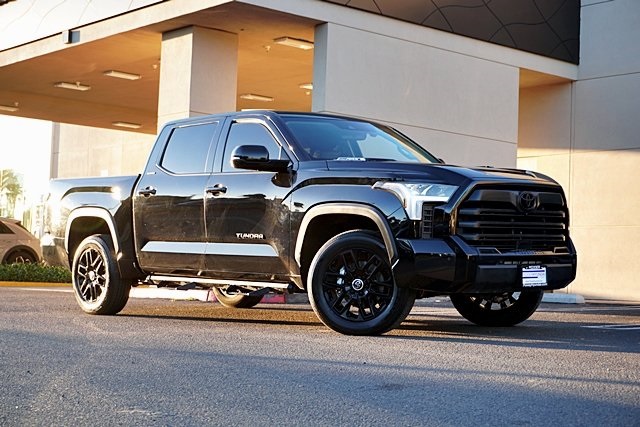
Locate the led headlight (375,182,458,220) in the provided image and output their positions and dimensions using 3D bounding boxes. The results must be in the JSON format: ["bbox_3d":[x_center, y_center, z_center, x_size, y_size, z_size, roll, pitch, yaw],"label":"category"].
[{"bbox_3d":[0.726,-0.086,8.185,0.360,0.300,0.580,2,-3,-43],"label":"led headlight"}]

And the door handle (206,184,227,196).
[{"bbox_3d":[-0.917,-0.205,9.588,0.070,0.075,0.260,2,-3,-43],"label":"door handle"}]

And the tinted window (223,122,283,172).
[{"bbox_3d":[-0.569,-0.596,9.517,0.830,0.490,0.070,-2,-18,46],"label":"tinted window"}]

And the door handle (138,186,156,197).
[{"bbox_3d":[-1.650,-0.208,10.361,0.070,0.075,0.260,2,-3,-43],"label":"door handle"}]

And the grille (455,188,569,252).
[{"bbox_3d":[1.560,0.053,8.467,1.400,0.490,0.200,2,-3,-44],"label":"grille"}]

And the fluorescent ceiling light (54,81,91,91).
[{"bbox_3d":[-4.839,-2.488,21.249,0.620,0.100,0.330,5,-5,-43],"label":"fluorescent ceiling light"}]

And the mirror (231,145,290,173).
[{"bbox_3d":[-0.488,-0.440,8.920,0.420,0.210,0.200,2,-3,-43],"label":"mirror"}]

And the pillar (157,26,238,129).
[{"bbox_3d":[-1.844,-0.786,16.008,0.775,3.770,0.785,5,-4,-41],"label":"pillar"}]

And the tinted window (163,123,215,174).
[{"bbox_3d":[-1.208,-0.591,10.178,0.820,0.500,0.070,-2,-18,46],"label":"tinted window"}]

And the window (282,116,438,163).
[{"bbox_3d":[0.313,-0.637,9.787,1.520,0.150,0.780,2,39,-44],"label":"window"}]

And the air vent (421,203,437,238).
[{"bbox_3d":[0.802,0.050,8.005,0.110,0.270,0.090,2,-3,-43],"label":"air vent"}]

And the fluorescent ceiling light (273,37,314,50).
[{"bbox_3d":[-0.316,-2.569,16.324,0.660,0.070,0.360,5,-4,-41],"label":"fluorescent ceiling light"}]

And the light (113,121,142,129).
[{"bbox_3d":[-4.721,-2.163,26.599,0.620,0.100,0.330,5,-5,-43],"label":"light"}]

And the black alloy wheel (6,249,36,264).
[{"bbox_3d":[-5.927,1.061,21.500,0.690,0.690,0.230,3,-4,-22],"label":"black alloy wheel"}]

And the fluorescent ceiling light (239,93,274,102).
[{"bbox_3d":[-1.194,-2.300,21.372,0.660,0.070,0.360,5,-4,-41],"label":"fluorescent ceiling light"}]

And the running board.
[{"bbox_3d":[-0.920,0.616,9.579,0.130,0.080,2.030,2,-3,-43],"label":"running board"}]

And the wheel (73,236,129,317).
[{"bbox_3d":[-2.245,0.623,11.130,0.275,0.820,0.820,2,-3,-44],"label":"wheel"}]

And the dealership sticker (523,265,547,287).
[{"bbox_3d":[1.663,0.484,8.372,0.320,0.170,0.030,2,-3,-44],"label":"dealership sticker"}]

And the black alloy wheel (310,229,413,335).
[{"bbox_3d":[0.316,0.542,8.438,0.815,0.815,0.275,0,-2,13],"label":"black alloy wheel"}]

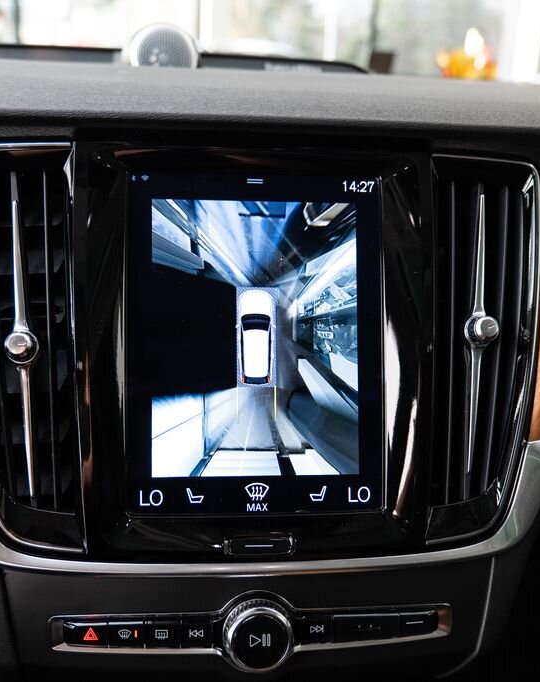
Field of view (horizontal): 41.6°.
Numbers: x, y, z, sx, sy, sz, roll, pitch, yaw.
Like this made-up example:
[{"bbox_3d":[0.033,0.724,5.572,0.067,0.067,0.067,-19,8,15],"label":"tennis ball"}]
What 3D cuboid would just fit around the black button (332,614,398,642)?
[{"bbox_3d":[0.050,0.152,0.381,0.036,0.014,0.009,0,-5,-6],"label":"black button"}]

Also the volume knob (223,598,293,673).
[{"bbox_3d":[-0.006,0.151,0.366,0.035,0.035,0.018,0,-5,-6],"label":"volume knob"}]

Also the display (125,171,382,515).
[{"bbox_3d":[-0.009,0.001,0.385,0.138,0.184,0.010,0,-5,-6],"label":"display"}]

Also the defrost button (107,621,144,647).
[{"bbox_3d":[-0.074,0.150,0.367,0.018,0.013,0.009,0,-5,-6],"label":"defrost button"}]

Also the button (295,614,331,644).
[{"bbox_3d":[0.022,0.152,0.378,0.019,0.014,0.009,0,-5,-6],"label":"button"}]

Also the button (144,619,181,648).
[{"bbox_3d":[-0.055,0.151,0.369,0.018,0.015,0.009,0,-5,-6],"label":"button"}]

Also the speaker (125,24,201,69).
[{"bbox_3d":[-0.087,-0.227,0.585,0.057,0.054,0.045,1,6,-6],"label":"speaker"}]

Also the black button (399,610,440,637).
[{"bbox_3d":[0.079,0.151,0.384,0.022,0.014,0.009,0,-5,-6],"label":"black button"}]

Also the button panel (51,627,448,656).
[{"bbox_3d":[-0.009,0.152,0.377,0.206,0.023,0.016,0,-5,-6],"label":"button panel"}]

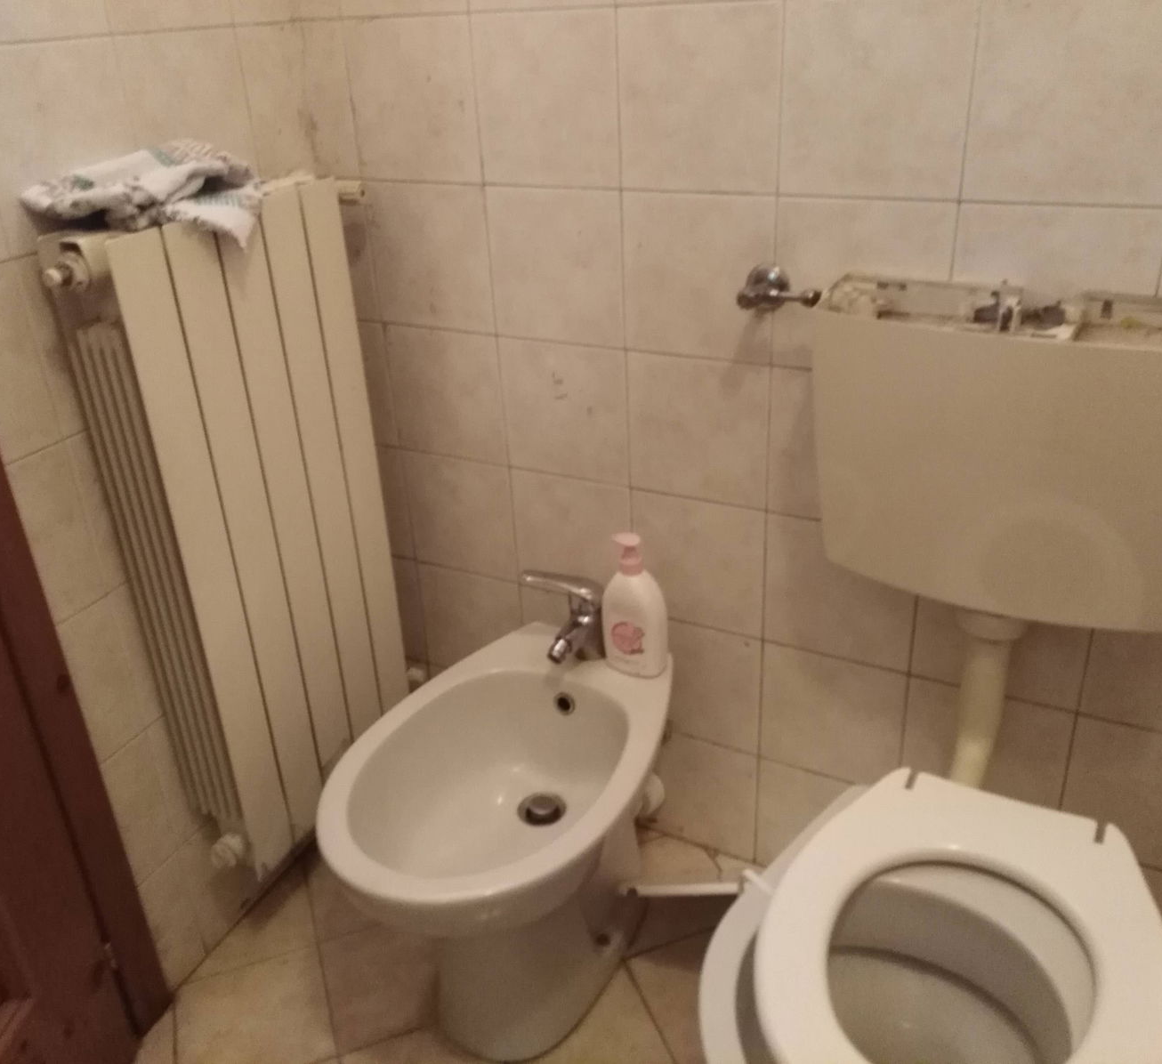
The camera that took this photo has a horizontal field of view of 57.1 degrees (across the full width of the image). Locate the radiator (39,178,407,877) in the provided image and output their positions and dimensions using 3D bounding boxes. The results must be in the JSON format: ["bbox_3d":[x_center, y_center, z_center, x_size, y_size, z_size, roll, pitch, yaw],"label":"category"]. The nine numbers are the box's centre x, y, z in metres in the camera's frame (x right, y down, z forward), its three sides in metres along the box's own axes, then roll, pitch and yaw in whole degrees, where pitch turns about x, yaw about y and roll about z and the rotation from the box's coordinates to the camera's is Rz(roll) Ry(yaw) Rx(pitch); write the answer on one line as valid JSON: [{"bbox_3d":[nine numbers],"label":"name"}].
[{"bbox_3d":[-0.420,-0.005,1.441,0.095,0.860,0.395,9,29,23],"label":"radiator"}]

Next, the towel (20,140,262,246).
[{"bbox_3d":[-0.464,-0.363,1.187,0.125,0.110,0.310,10,29,24],"label":"towel"}]

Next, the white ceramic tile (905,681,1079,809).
[{"bbox_3d":[0.526,0.293,1.401,0.199,0.199,0.012,11,30,27],"label":"white ceramic tile"}]

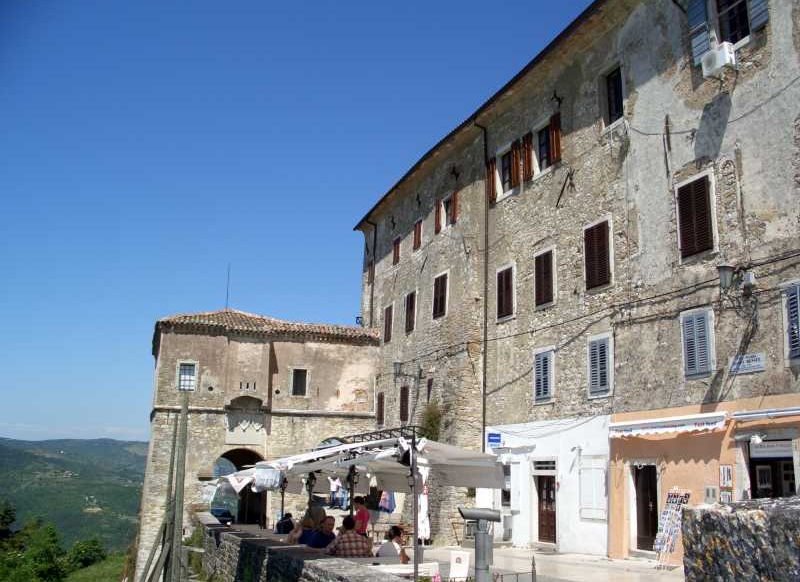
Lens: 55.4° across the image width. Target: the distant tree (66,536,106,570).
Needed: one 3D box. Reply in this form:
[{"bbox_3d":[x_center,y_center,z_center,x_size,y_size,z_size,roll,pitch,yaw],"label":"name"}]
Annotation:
[{"bbox_3d":[-23.840,19.924,58.000,2.800,2.500,2.800,0,-12,0],"label":"distant tree"}]

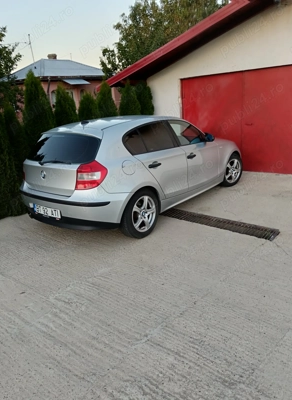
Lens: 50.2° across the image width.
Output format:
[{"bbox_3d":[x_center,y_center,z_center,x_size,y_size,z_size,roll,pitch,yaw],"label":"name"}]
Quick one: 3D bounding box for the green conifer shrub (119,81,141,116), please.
[{"bbox_3d":[-0.328,-1.797,7.807,0.640,2.244,0.640,8,20,38],"label":"green conifer shrub"}]

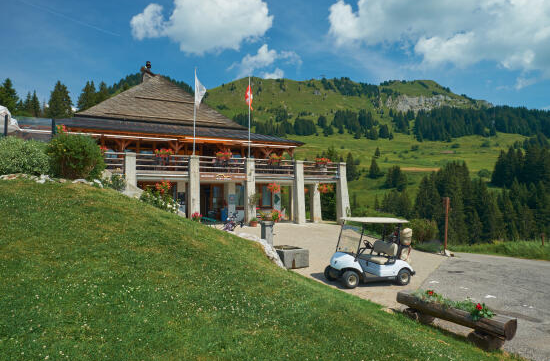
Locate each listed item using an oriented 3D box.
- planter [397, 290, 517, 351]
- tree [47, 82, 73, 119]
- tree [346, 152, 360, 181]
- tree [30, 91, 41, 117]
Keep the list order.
[{"bbox_3d":[3.360,2.563,7.030,0.420,0.580,2.200,1,0,-31],"label":"planter"},{"bbox_3d":[-51.715,-18.718,88.000,6.000,11.000,6.000,2,1,0],"label":"tree"},{"bbox_3d":[30.250,-5.536,145.000,6.500,12.000,6.500,1,0,0],"label":"tree"},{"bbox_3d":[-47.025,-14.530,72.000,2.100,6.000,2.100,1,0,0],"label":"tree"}]

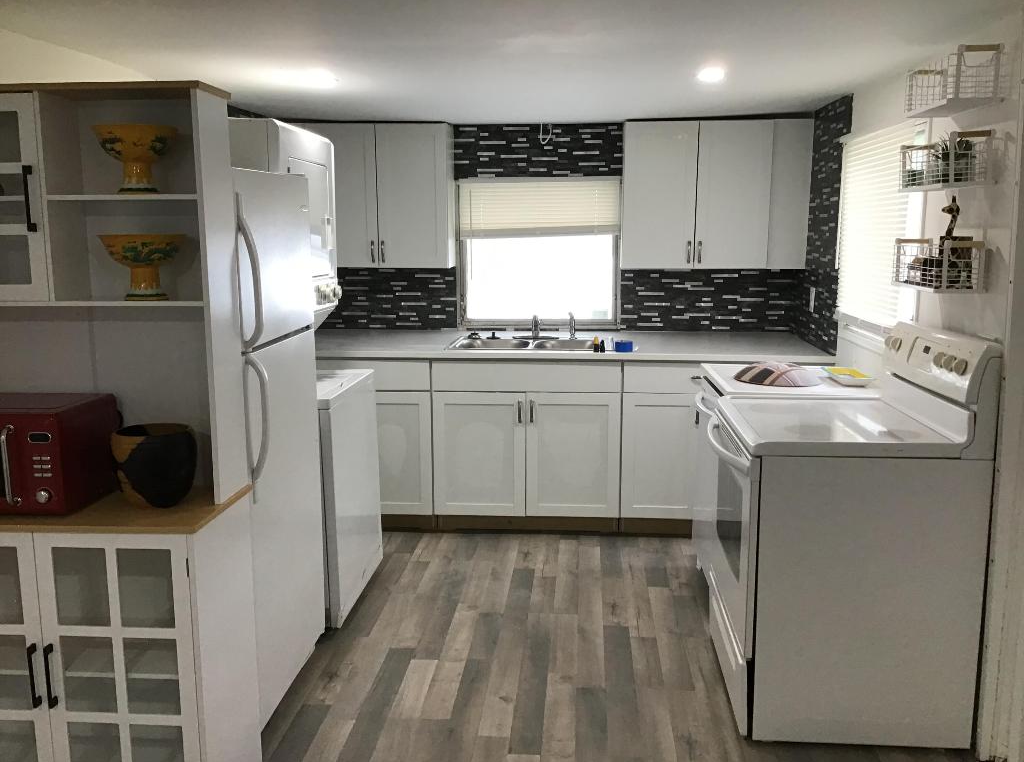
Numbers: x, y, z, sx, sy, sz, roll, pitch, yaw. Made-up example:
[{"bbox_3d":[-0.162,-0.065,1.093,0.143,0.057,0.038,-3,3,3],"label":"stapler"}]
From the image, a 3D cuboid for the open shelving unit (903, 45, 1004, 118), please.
[{"bbox_3d":[1.348,-0.912,2.817,0.145,0.158,0.390,1,10,4],"label":"open shelving unit"}]

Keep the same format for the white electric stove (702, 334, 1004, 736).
[{"bbox_3d":[1.014,0.426,2.940,0.695,1.173,0.740,1,10,4],"label":"white electric stove"}]

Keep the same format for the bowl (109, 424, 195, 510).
[{"bbox_3d":[-0.949,0.222,2.441,0.235,0.197,0.230,1,10,4],"label":"bowl"}]

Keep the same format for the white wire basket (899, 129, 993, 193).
[{"bbox_3d":[1.353,-0.685,2.880,0.140,0.156,0.400,1,10,4],"label":"white wire basket"}]

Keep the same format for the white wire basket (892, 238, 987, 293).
[{"bbox_3d":[1.355,-0.374,2.932,0.140,0.157,0.400,1,10,4],"label":"white wire basket"}]

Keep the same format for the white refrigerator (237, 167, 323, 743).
[{"bbox_3d":[-1.073,0.174,2.992,0.750,1.678,0.720,1,10,4],"label":"white refrigerator"}]

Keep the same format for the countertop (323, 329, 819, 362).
[{"bbox_3d":[0.143,-0.185,4.793,2.820,0.040,0.990,1,10,4],"label":"countertop"}]

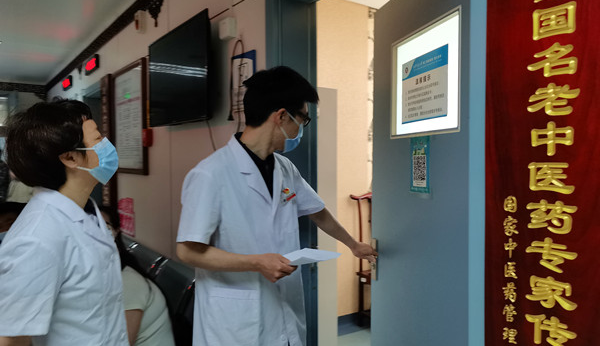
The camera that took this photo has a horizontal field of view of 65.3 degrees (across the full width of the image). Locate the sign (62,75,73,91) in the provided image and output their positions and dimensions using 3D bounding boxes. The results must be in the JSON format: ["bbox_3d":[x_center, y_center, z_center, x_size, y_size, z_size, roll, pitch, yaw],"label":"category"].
[{"bbox_3d":[-2.927,-1.129,5.886,0.045,0.135,0.480,-2,3,-35],"label":"sign"}]

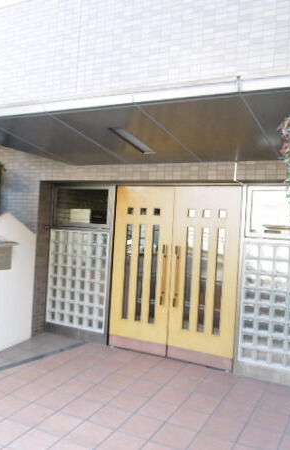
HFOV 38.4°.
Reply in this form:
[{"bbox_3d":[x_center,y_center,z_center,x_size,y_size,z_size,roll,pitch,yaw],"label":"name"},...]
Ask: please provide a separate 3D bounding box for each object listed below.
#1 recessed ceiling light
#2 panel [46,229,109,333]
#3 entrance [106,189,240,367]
[{"bbox_3d":[-0.107,-0.834,4.102,0.135,0.070,0.730,3,-8,28],"label":"recessed ceiling light"},{"bbox_3d":[-0.890,0.716,5.532,0.947,1.283,0.100,3,0,28],"label":"panel"},{"bbox_3d":[0.298,0.551,4.872,1.596,2.030,0.120,3,0,28],"label":"entrance"}]

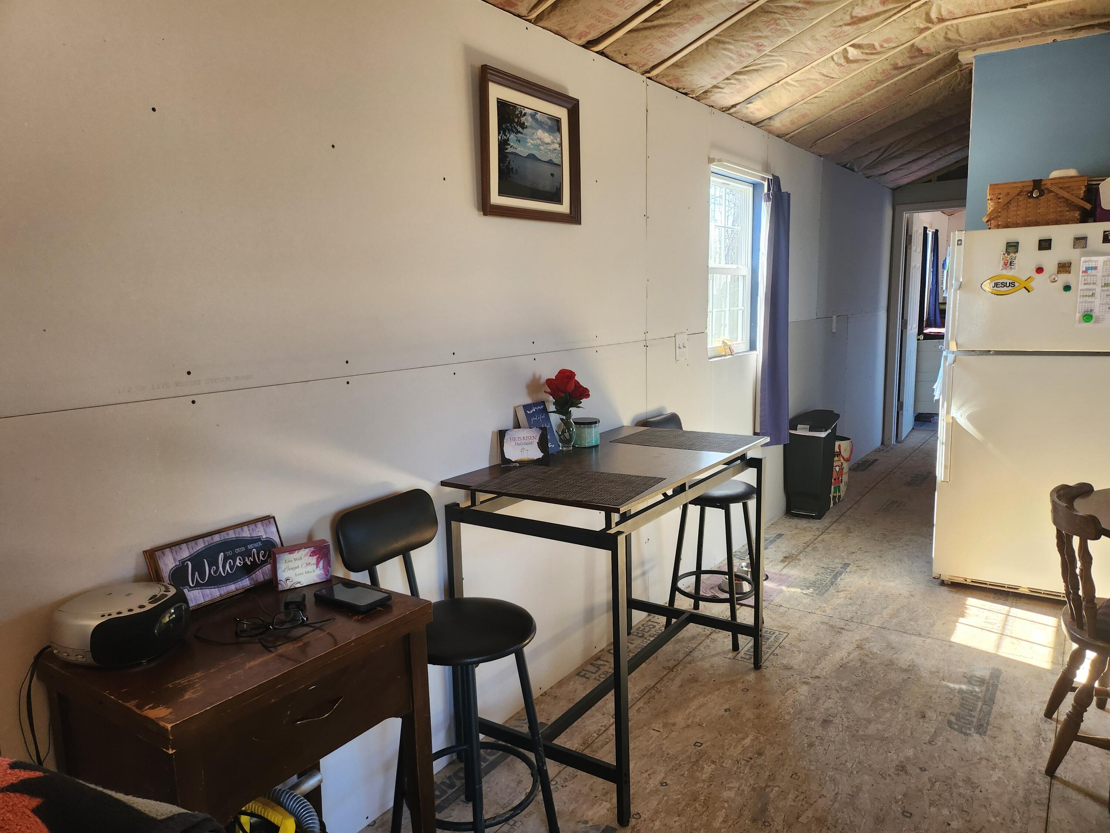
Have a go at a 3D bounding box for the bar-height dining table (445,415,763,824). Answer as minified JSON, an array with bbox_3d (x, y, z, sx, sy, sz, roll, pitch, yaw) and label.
[{"bbox_3d":[0.239,0.577,2.607,0.600,0.897,1.100,5,11,35],"label":"bar-height dining table"}]

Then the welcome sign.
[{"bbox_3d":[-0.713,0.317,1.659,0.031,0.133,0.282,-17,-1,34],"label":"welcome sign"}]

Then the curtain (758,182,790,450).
[{"bbox_3d":[1.201,-0.565,4.236,0.130,1.480,0.270,5,11,35],"label":"curtain"}]

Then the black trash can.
[{"bbox_3d":[1.645,0.309,4.907,0.250,0.657,0.380,5,11,35],"label":"black trash can"}]

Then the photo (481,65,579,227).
[{"bbox_3d":[-0.062,-0.858,2.518,0.025,0.432,0.506,5,11,35],"label":"photo"}]

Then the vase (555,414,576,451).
[{"bbox_3d":[0.040,0.053,2.690,0.070,0.123,0.070,-1,9,0],"label":"vase"}]

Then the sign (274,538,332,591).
[{"bbox_3d":[-0.555,0.325,1.688,0.113,0.084,0.039,-7,11,-34],"label":"sign"}]

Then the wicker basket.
[{"bbox_3d":[2.166,-0.940,3.453,0.390,0.210,0.280,4,10,31],"label":"wicker basket"}]

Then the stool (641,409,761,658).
[{"bbox_3d":[0.637,0.456,3.270,0.450,0.915,0.360,5,11,35],"label":"stool"}]

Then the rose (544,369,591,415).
[{"bbox_3d":[0.042,-0.083,2.675,0.140,0.165,0.140,-1,9,0],"label":"rose"}]

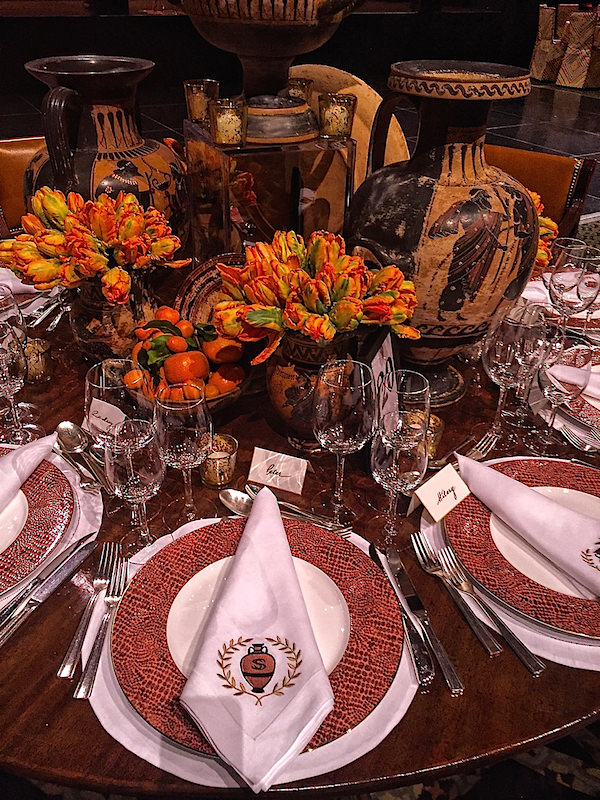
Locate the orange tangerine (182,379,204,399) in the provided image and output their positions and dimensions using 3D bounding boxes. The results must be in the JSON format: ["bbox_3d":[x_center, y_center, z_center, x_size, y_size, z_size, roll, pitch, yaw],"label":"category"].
[{"bbox_3d":[-0.167,-0.016,1.048,0.036,0.034,0.036,2,34,0],"label":"orange tangerine"}]

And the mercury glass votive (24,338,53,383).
[{"bbox_3d":[-0.487,-0.070,1.235,0.057,0.065,0.057,2,34,0],"label":"mercury glass votive"}]

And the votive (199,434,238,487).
[{"bbox_3d":[-0.124,0.094,1.005,0.059,0.063,0.059,-3,34,-7],"label":"votive"}]

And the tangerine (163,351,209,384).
[{"bbox_3d":[-0.181,-0.051,1.076,0.072,0.058,0.072,-4,34,-9],"label":"tangerine"}]

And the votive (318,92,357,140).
[{"bbox_3d":[0.060,-0.463,1.102,0.060,0.063,0.060,3,34,2],"label":"votive"}]

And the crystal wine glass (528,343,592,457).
[{"bbox_3d":[0.424,-0.007,1.086,0.082,0.180,0.082,17,37,20],"label":"crystal wine glass"}]

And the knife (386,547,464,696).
[{"bbox_3d":[0.145,0.260,0.816,0.021,0.011,0.216,-7,35,-12],"label":"knife"}]

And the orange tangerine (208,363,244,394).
[{"bbox_3d":[-0.122,-0.034,1.111,0.063,0.056,0.063,2,34,0],"label":"orange tangerine"}]

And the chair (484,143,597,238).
[{"bbox_3d":[0.498,-0.255,2.123,0.490,0.940,0.580,20,38,26],"label":"chair"}]

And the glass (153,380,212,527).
[{"bbox_3d":[-0.153,0.080,0.898,0.079,0.201,0.079,2,34,0],"label":"glass"}]

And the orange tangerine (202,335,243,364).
[{"bbox_3d":[-0.134,-0.089,1.157,0.068,0.058,0.068,2,34,0],"label":"orange tangerine"}]

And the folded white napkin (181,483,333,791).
[{"bbox_3d":[-0.043,0.240,0.774,0.165,0.060,0.385,1,34,0],"label":"folded white napkin"}]

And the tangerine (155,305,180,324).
[{"bbox_3d":[-0.238,-0.152,1.206,0.047,0.042,0.047,-5,35,-11],"label":"tangerine"}]

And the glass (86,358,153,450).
[{"bbox_3d":[-0.234,0.060,0.903,0.088,0.224,0.088,-8,35,-15],"label":"glass"}]

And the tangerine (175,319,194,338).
[{"bbox_3d":[-0.202,-0.125,1.173,0.034,0.033,0.034,2,34,0],"label":"tangerine"}]

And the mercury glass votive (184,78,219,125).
[{"bbox_3d":[-0.202,-0.607,1.353,0.073,0.082,0.073,-3,34,-7],"label":"mercury glass votive"}]

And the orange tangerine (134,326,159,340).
[{"bbox_3d":[-0.263,-0.117,1.157,0.040,0.032,0.034,2,34,0],"label":"orange tangerine"}]

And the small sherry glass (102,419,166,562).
[{"bbox_3d":[-0.208,0.116,0.863,0.079,0.184,0.079,-8,35,-14],"label":"small sherry glass"}]

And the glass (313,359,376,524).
[{"bbox_3d":[0.057,0.061,0.913,0.087,0.226,0.087,2,34,0],"label":"glass"}]

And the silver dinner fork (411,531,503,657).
[{"bbox_3d":[0.194,0.237,0.846,0.024,0.018,0.201,-9,36,-16],"label":"silver dinner fork"}]

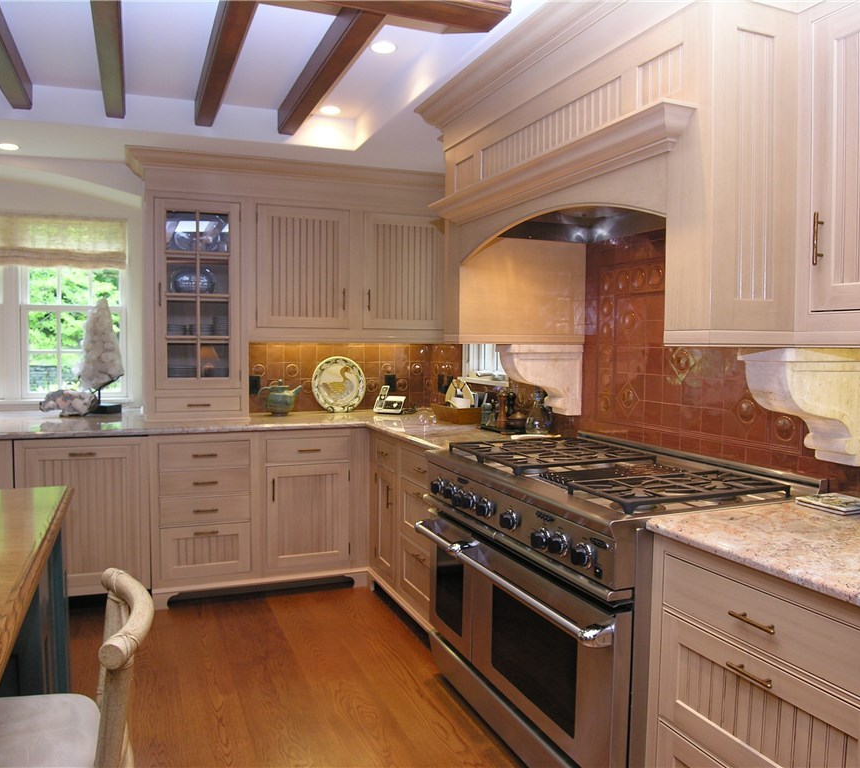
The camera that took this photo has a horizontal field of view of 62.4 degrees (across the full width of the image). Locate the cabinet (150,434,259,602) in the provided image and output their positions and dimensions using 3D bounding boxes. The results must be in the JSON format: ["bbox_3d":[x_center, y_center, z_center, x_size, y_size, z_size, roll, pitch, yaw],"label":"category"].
[{"bbox_3d":[-1.282,0.670,3.962,0.552,0.863,0.614,0,3,-23],"label":"cabinet"}]

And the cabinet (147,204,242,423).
[{"bbox_3d":[-1.346,-0.408,4.066,0.505,1.195,0.390,0,3,-23],"label":"cabinet"}]

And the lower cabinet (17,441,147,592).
[{"bbox_3d":[-1.800,0.637,3.738,0.585,0.786,0.604,0,3,-23],"label":"lower cabinet"}]

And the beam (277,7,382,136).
[{"bbox_3d":[-0.446,-1.301,2.959,0.080,0.115,1.480,0,3,-23],"label":"beam"}]

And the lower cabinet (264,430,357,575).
[{"bbox_3d":[-0.772,0.643,4.175,0.505,0.810,0.614,0,3,-23],"label":"lower cabinet"}]

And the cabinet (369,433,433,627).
[{"bbox_3d":[0.145,0.679,3.656,0.615,0.810,1.040,0,3,-23],"label":"cabinet"}]

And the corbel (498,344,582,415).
[{"bbox_3d":[0.491,-0.018,3.207,0.355,0.319,0.160,0,3,-23],"label":"corbel"}]

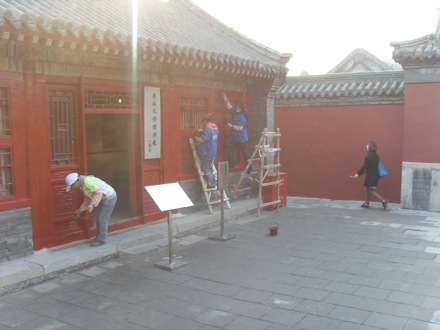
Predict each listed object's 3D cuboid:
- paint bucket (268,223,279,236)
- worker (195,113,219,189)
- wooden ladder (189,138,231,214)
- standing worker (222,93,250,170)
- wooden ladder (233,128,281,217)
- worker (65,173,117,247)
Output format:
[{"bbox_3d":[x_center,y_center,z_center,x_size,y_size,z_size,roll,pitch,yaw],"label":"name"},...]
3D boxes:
[{"bbox_3d":[1.011,1.240,9.390,0.180,0.220,0.180,0,5,0],"label":"paint bucket"},{"bbox_3d":[-0.243,-0.309,10.266,0.500,1.600,0.480,3,6,34],"label":"worker"},{"bbox_3d":[-0.169,0.207,10.614,0.130,1.650,0.820,-17,-5,34],"label":"wooden ladder"},{"bbox_3d":[0.414,-0.731,11.393,0.550,1.800,0.650,3,6,34],"label":"standing worker"},{"bbox_3d":[0.850,0.145,11.783,0.950,2.020,0.860,3,6,34],"label":"wooden ladder"},{"bbox_3d":[-1.996,0.685,7.671,0.750,1.140,0.500,-3,5,-26],"label":"worker"}]

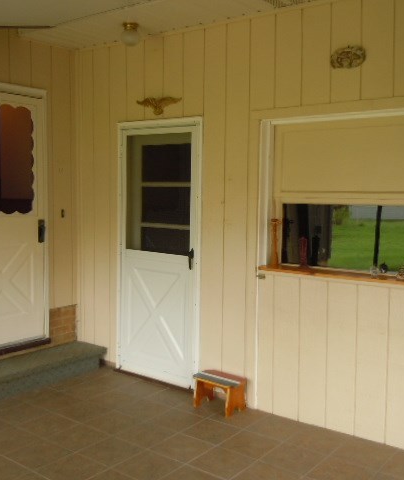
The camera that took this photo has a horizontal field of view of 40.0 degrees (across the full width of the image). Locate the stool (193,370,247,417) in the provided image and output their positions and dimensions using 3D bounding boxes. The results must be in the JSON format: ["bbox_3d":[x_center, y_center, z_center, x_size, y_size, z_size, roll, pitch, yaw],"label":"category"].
[{"bbox_3d":[0.129,1.134,4.114,0.360,0.225,0.230,4,5,36],"label":"stool"}]

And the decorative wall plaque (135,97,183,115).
[{"bbox_3d":[-0.348,-1.077,4.453,0.475,0.140,0.040,4,5,36],"label":"decorative wall plaque"}]

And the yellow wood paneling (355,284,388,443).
[{"bbox_3d":[1.097,0.795,3.574,0.205,1.002,0.025,4,5,36],"label":"yellow wood paneling"}]

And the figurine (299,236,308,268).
[{"bbox_3d":[0.740,0.089,4.007,0.065,0.230,0.060,4,5,36],"label":"figurine"}]

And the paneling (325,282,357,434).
[{"bbox_3d":[0.931,0.785,3.695,0.203,1.002,0.025,4,5,36],"label":"paneling"}]

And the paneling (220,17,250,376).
[{"bbox_3d":[0.254,-0.164,4.106,0.205,2.810,0.020,4,5,36],"label":"paneling"}]

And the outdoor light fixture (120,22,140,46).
[{"bbox_3d":[-0.526,-1.513,4.100,0.140,0.166,0.140,1,4,0],"label":"outdoor light fixture"}]

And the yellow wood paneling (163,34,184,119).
[{"bbox_3d":[-0.218,-1.280,4.380,0.203,0.651,0.020,4,5,36],"label":"yellow wood paneling"}]

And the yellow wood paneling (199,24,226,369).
[{"bbox_3d":[0.095,-0.191,4.241,0.200,2.797,0.025,4,5,36],"label":"yellow wood paneling"}]

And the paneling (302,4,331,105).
[{"bbox_3d":[0.763,-1.219,3.686,0.206,0.635,0.025,4,5,36],"label":"paneling"}]

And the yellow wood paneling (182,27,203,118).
[{"bbox_3d":[-0.055,-1.271,4.280,0.202,0.648,0.025,4,5,36],"label":"yellow wood paneling"}]

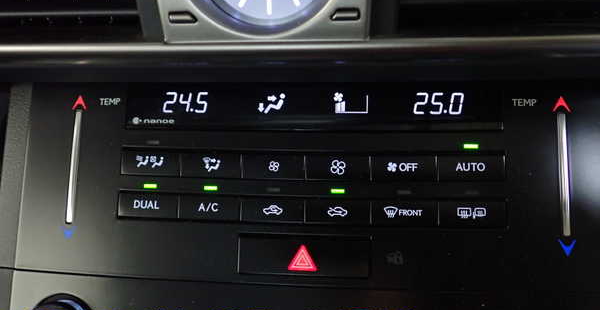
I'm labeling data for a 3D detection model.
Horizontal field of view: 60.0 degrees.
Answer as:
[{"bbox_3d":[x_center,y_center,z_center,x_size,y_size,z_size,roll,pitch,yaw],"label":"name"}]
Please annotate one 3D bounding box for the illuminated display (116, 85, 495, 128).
[{"bbox_3d":[0.004,-0.018,0.204,0.145,0.018,0.008,1,-8,5],"label":"illuminated display"}]

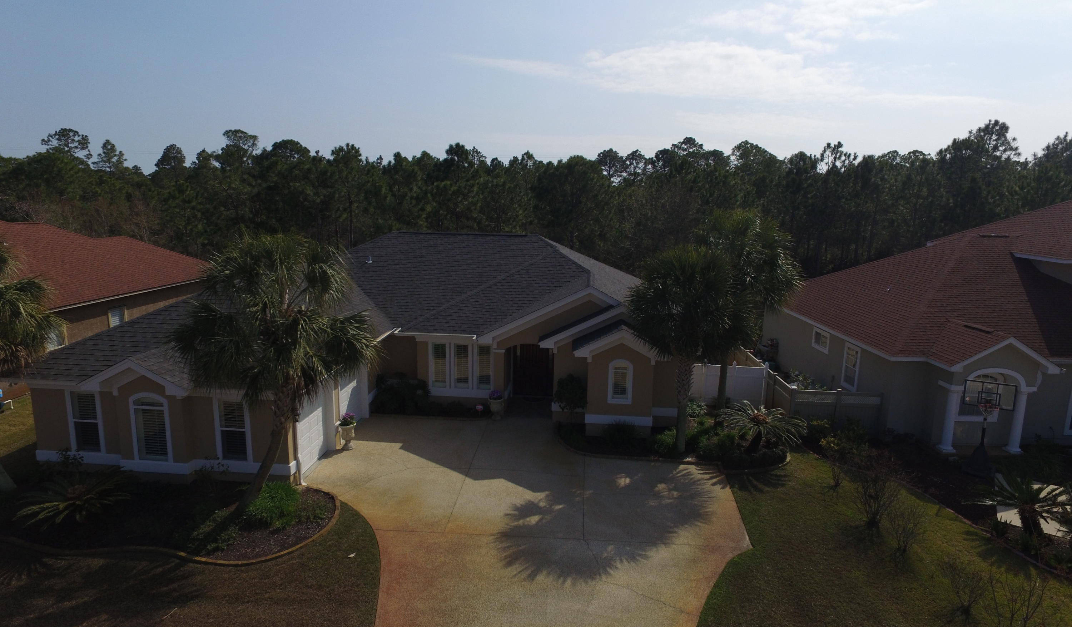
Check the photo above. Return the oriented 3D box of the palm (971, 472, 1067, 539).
[{"bbox_3d":[13.072,5.225,16.641,2.150,1.700,2.100,2,10,4],"label":"palm"}]

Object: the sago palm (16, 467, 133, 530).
[{"bbox_3d":[-12.233,4.952,16.652,2.500,1.200,2.450,2,10,4],"label":"sago palm"}]

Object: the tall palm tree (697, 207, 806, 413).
[{"bbox_3d":[8.440,0.141,25.058,4.000,8.500,4.000,2,10,4],"label":"tall palm tree"}]

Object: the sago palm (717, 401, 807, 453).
[{"bbox_3d":[8.055,4.132,22.217,3.000,1.650,2.900,2,10,4],"label":"sago palm"}]

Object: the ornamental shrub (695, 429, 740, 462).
[{"bbox_3d":[6.361,4.582,21.726,1.500,0.870,1.400,2,10,4],"label":"ornamental shrub"}]

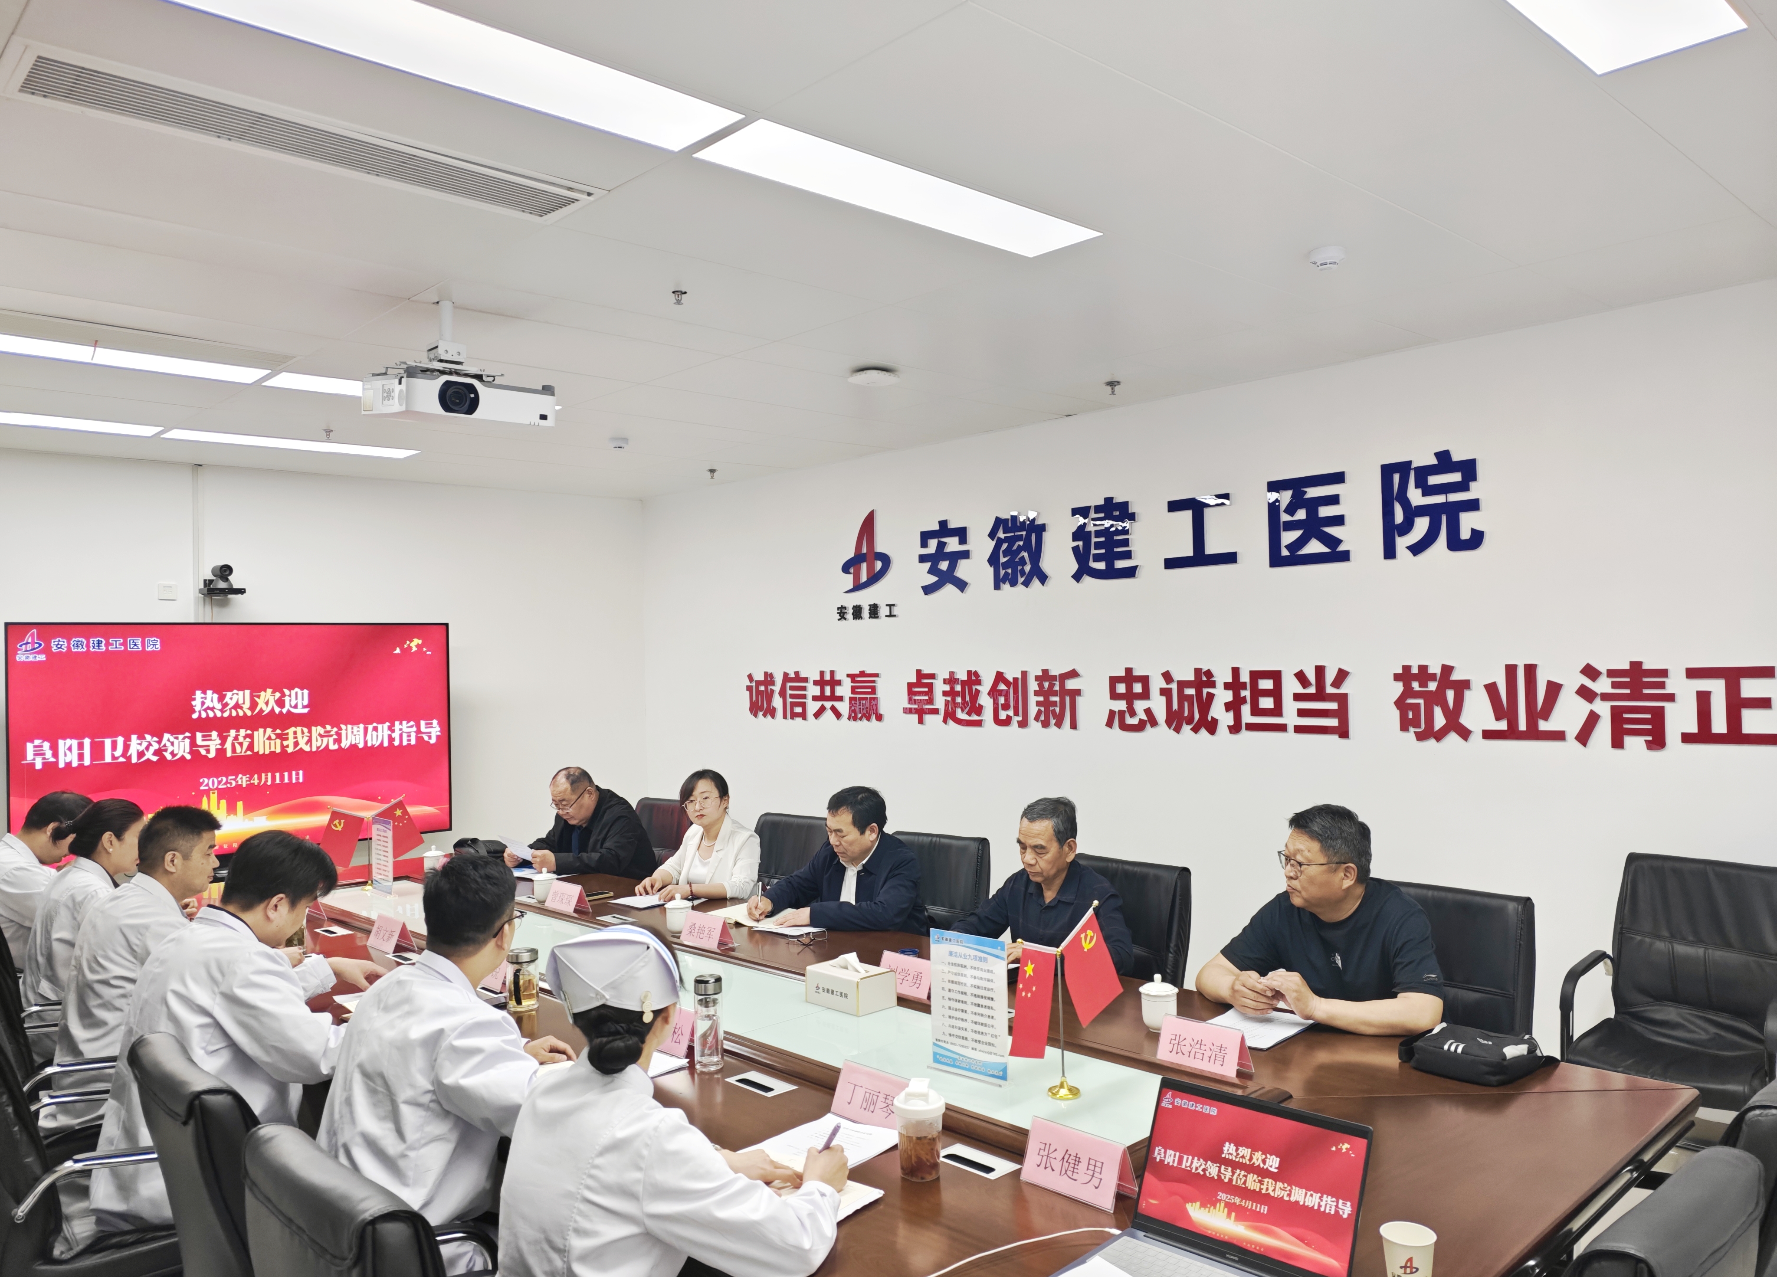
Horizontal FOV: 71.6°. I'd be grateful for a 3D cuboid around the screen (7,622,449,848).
[{"bbox_3d":[-3.515,0.552,6.806,2.220,1.270,0.070,-1,-1,-43],"label":"screen"}]

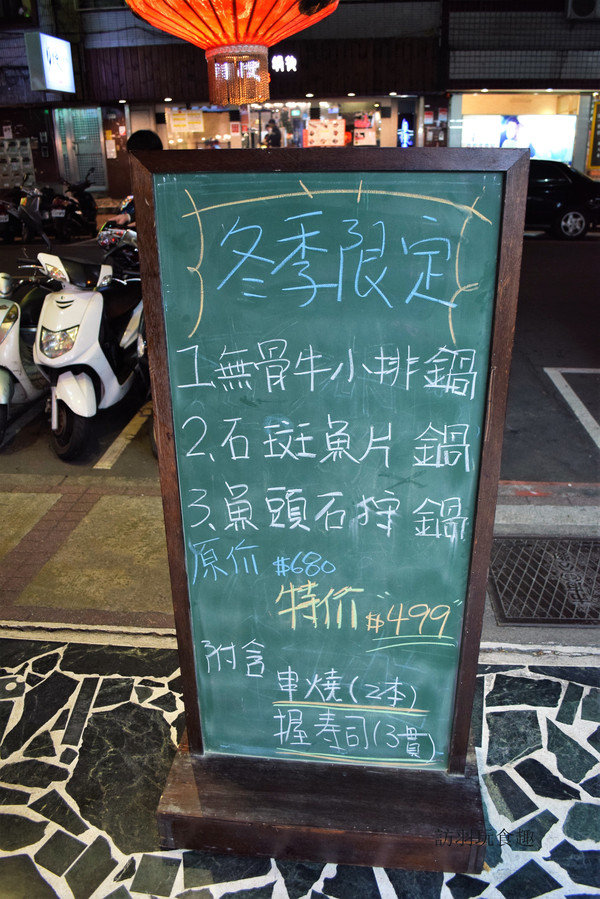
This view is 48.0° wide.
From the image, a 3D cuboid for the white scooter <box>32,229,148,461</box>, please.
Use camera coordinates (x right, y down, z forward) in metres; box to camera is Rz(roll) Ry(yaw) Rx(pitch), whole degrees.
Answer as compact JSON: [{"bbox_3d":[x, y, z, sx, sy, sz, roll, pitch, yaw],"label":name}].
[{"bbox_3d":[-1.109,-0.720,4.027,0.680,1.100,1.760,2,24,6],"label":"white scooter"}]

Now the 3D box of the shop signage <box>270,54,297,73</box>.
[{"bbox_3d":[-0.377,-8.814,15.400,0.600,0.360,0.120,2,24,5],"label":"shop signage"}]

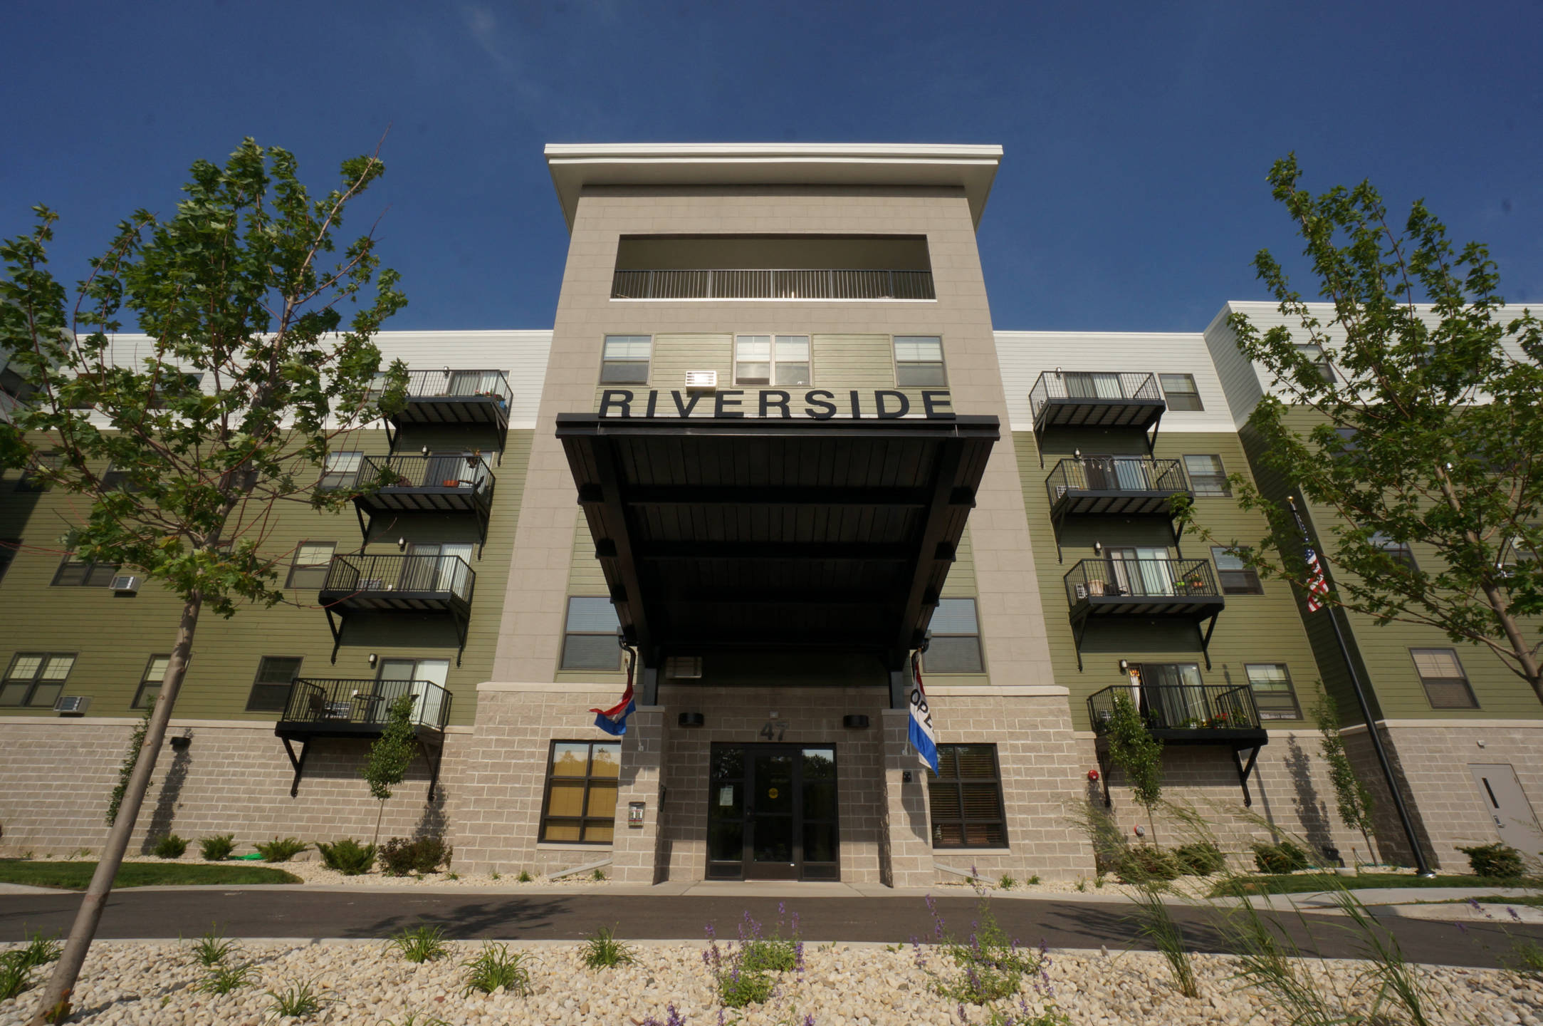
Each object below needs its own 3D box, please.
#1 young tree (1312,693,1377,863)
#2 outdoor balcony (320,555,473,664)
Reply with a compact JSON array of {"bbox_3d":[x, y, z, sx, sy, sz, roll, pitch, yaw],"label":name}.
[{"bbox_3d":[13.429,6.015,15.020,0.840,3.930,0.850,0,-25,1],"label":"young tree"},{"bbox_3d":[-10.106,2.625,17.280,3.530,2.650,1.350,0,-25,1],"label":"outdoor balcony"}]

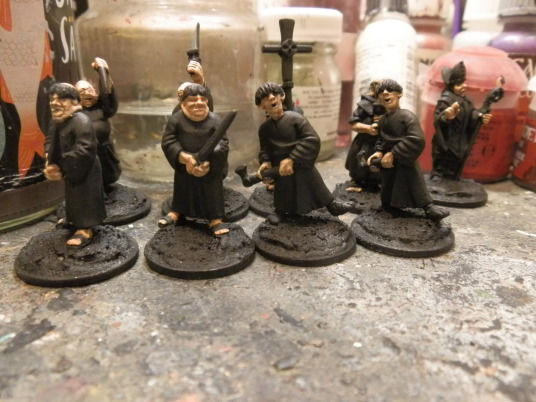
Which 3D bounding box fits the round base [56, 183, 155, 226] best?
[{"bbox_3d":[-0.048,0.001,0.127,0.025,0.004,0.025,0,21,0],"label":"round base"}]

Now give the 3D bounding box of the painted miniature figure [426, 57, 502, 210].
[{"bbox_3d":[0.057,-0.021,0.133,0.026,0.041,0.026,-12,24,-28],"label":"painted miniature figure"}]

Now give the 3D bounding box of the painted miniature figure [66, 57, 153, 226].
[{"bbox_3d":[-0.048,-0.017,0.120,0.026,0.043,0.026,-8,23,-20],"label":"painted miniature figure"}]

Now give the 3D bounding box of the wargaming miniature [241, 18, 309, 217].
[{"bbox_3d":[0.007,-0.023,0.123,0.025,0.052,0.025,2,19,4],"label":"wargaming miniature"}]

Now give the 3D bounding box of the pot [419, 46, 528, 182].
[{"bbox_3d":[0.072,-0.032,0.156,0.035,0.044,0.035,0,21,0],"label":"pot"}]

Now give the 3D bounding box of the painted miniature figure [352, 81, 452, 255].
[{"bbox_3d":[0.033,-0.009,0.104,0.028,0.038,0.025,-16,25,-39],"label":"painted miniature figure"}]

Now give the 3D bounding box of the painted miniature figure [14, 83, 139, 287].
[{"bbox_3d":[-0.042,-0.005,0.091,0.025,0.038,0.025,15,24,36],"label":"painted miniature figure"}]

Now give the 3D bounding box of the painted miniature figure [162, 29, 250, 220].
[{"bbox_3d":[-0.018,-0.022,0.120,0.026,0.051,0.026,-3,21,-7],"label":"painted miniature figure"}]

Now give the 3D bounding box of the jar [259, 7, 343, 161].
[{"bbox_3d":[0.013,-0.048,0.180,0.034,0.057,0.034,0,21,0],"label":"jar"}]

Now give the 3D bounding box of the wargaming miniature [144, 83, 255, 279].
[{"bbox_3d":[-0.015,-0.006,0.094,0.025,0.038,0.025,1,19,2],"label":"wargaming miniature"}]

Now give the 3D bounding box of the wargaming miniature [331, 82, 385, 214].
[{"bbox_3d":[0.033,-0.017,0.130,0.025,0.037,0.025,2,19,5],"label":"wargaming miniature"}]

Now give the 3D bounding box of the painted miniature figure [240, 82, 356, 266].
[{"bbox_3d":[0.009,-0.008,0.102,0.026,0.038,0.026,15,26,33],"label":"painted miniature figure"}]

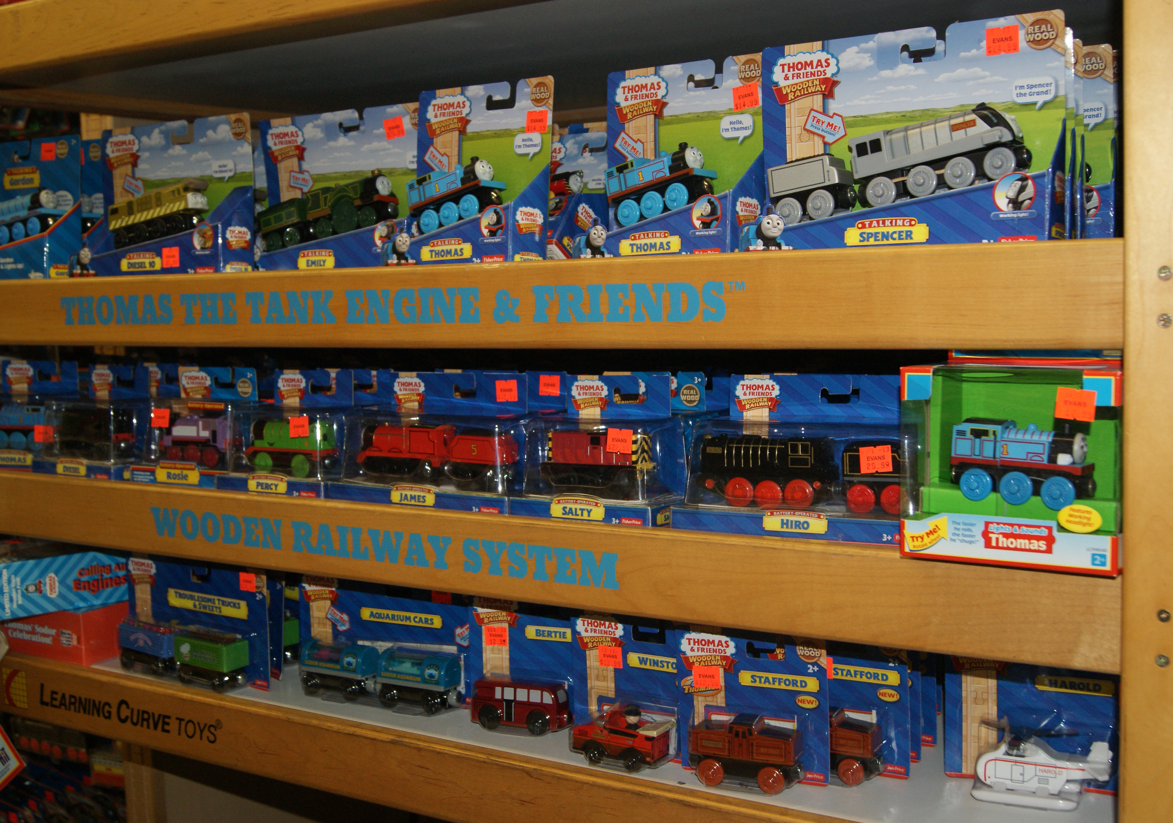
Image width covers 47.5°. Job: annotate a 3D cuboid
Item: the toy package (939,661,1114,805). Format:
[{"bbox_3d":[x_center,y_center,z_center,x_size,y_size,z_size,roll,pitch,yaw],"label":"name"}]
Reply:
[{"bbox_3d":[0.294,0.203,0.890,0.112,0.114,0.040,0,8,22],"label":"toy package"}]

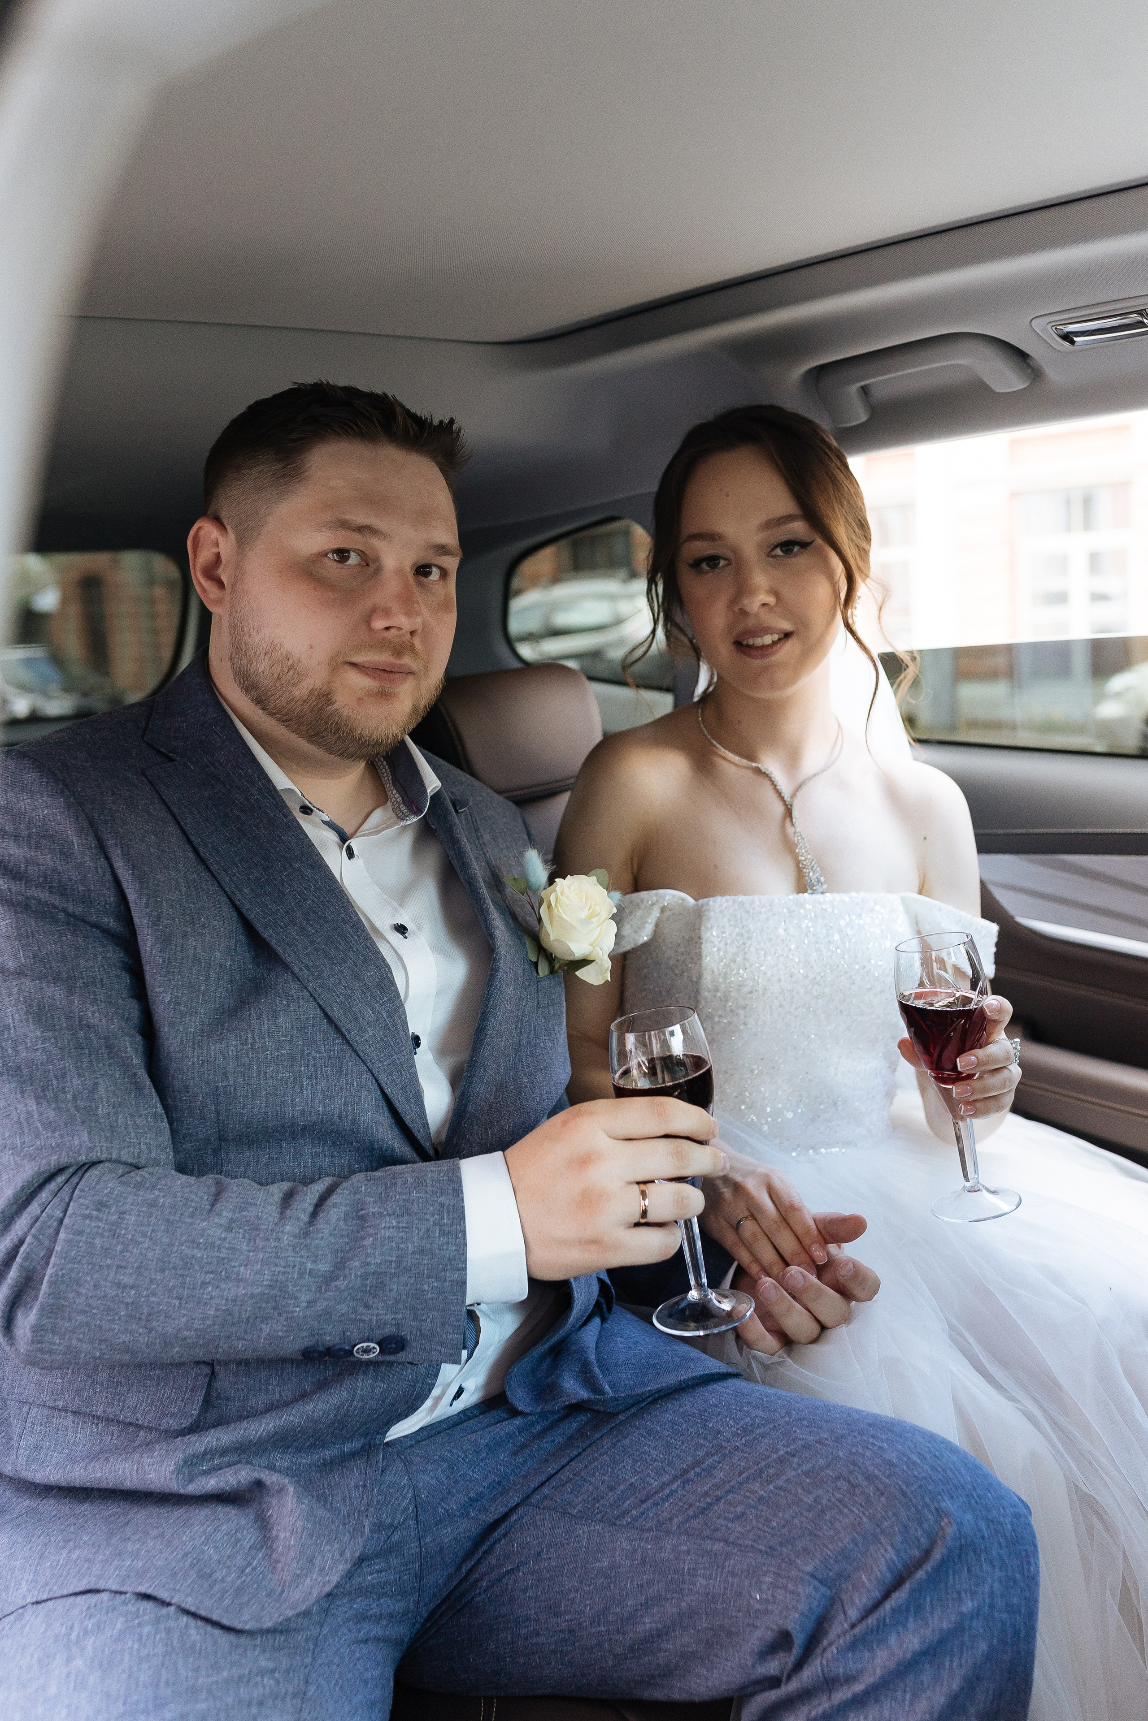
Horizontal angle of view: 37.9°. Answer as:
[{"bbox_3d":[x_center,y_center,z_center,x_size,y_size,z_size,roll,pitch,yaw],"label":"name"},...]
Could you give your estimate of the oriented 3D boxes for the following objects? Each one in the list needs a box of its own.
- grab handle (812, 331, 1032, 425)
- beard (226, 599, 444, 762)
[{"bbox_3d":[0.302,-0.417,1.460,0.045,0.053,0.225,-14,13,-34],"label":"grab handle"},{"bbox_3d":[-0.144,-0.116,1.100,0.135,0.097,0.095,3,8,-40],"label":"beard"}]

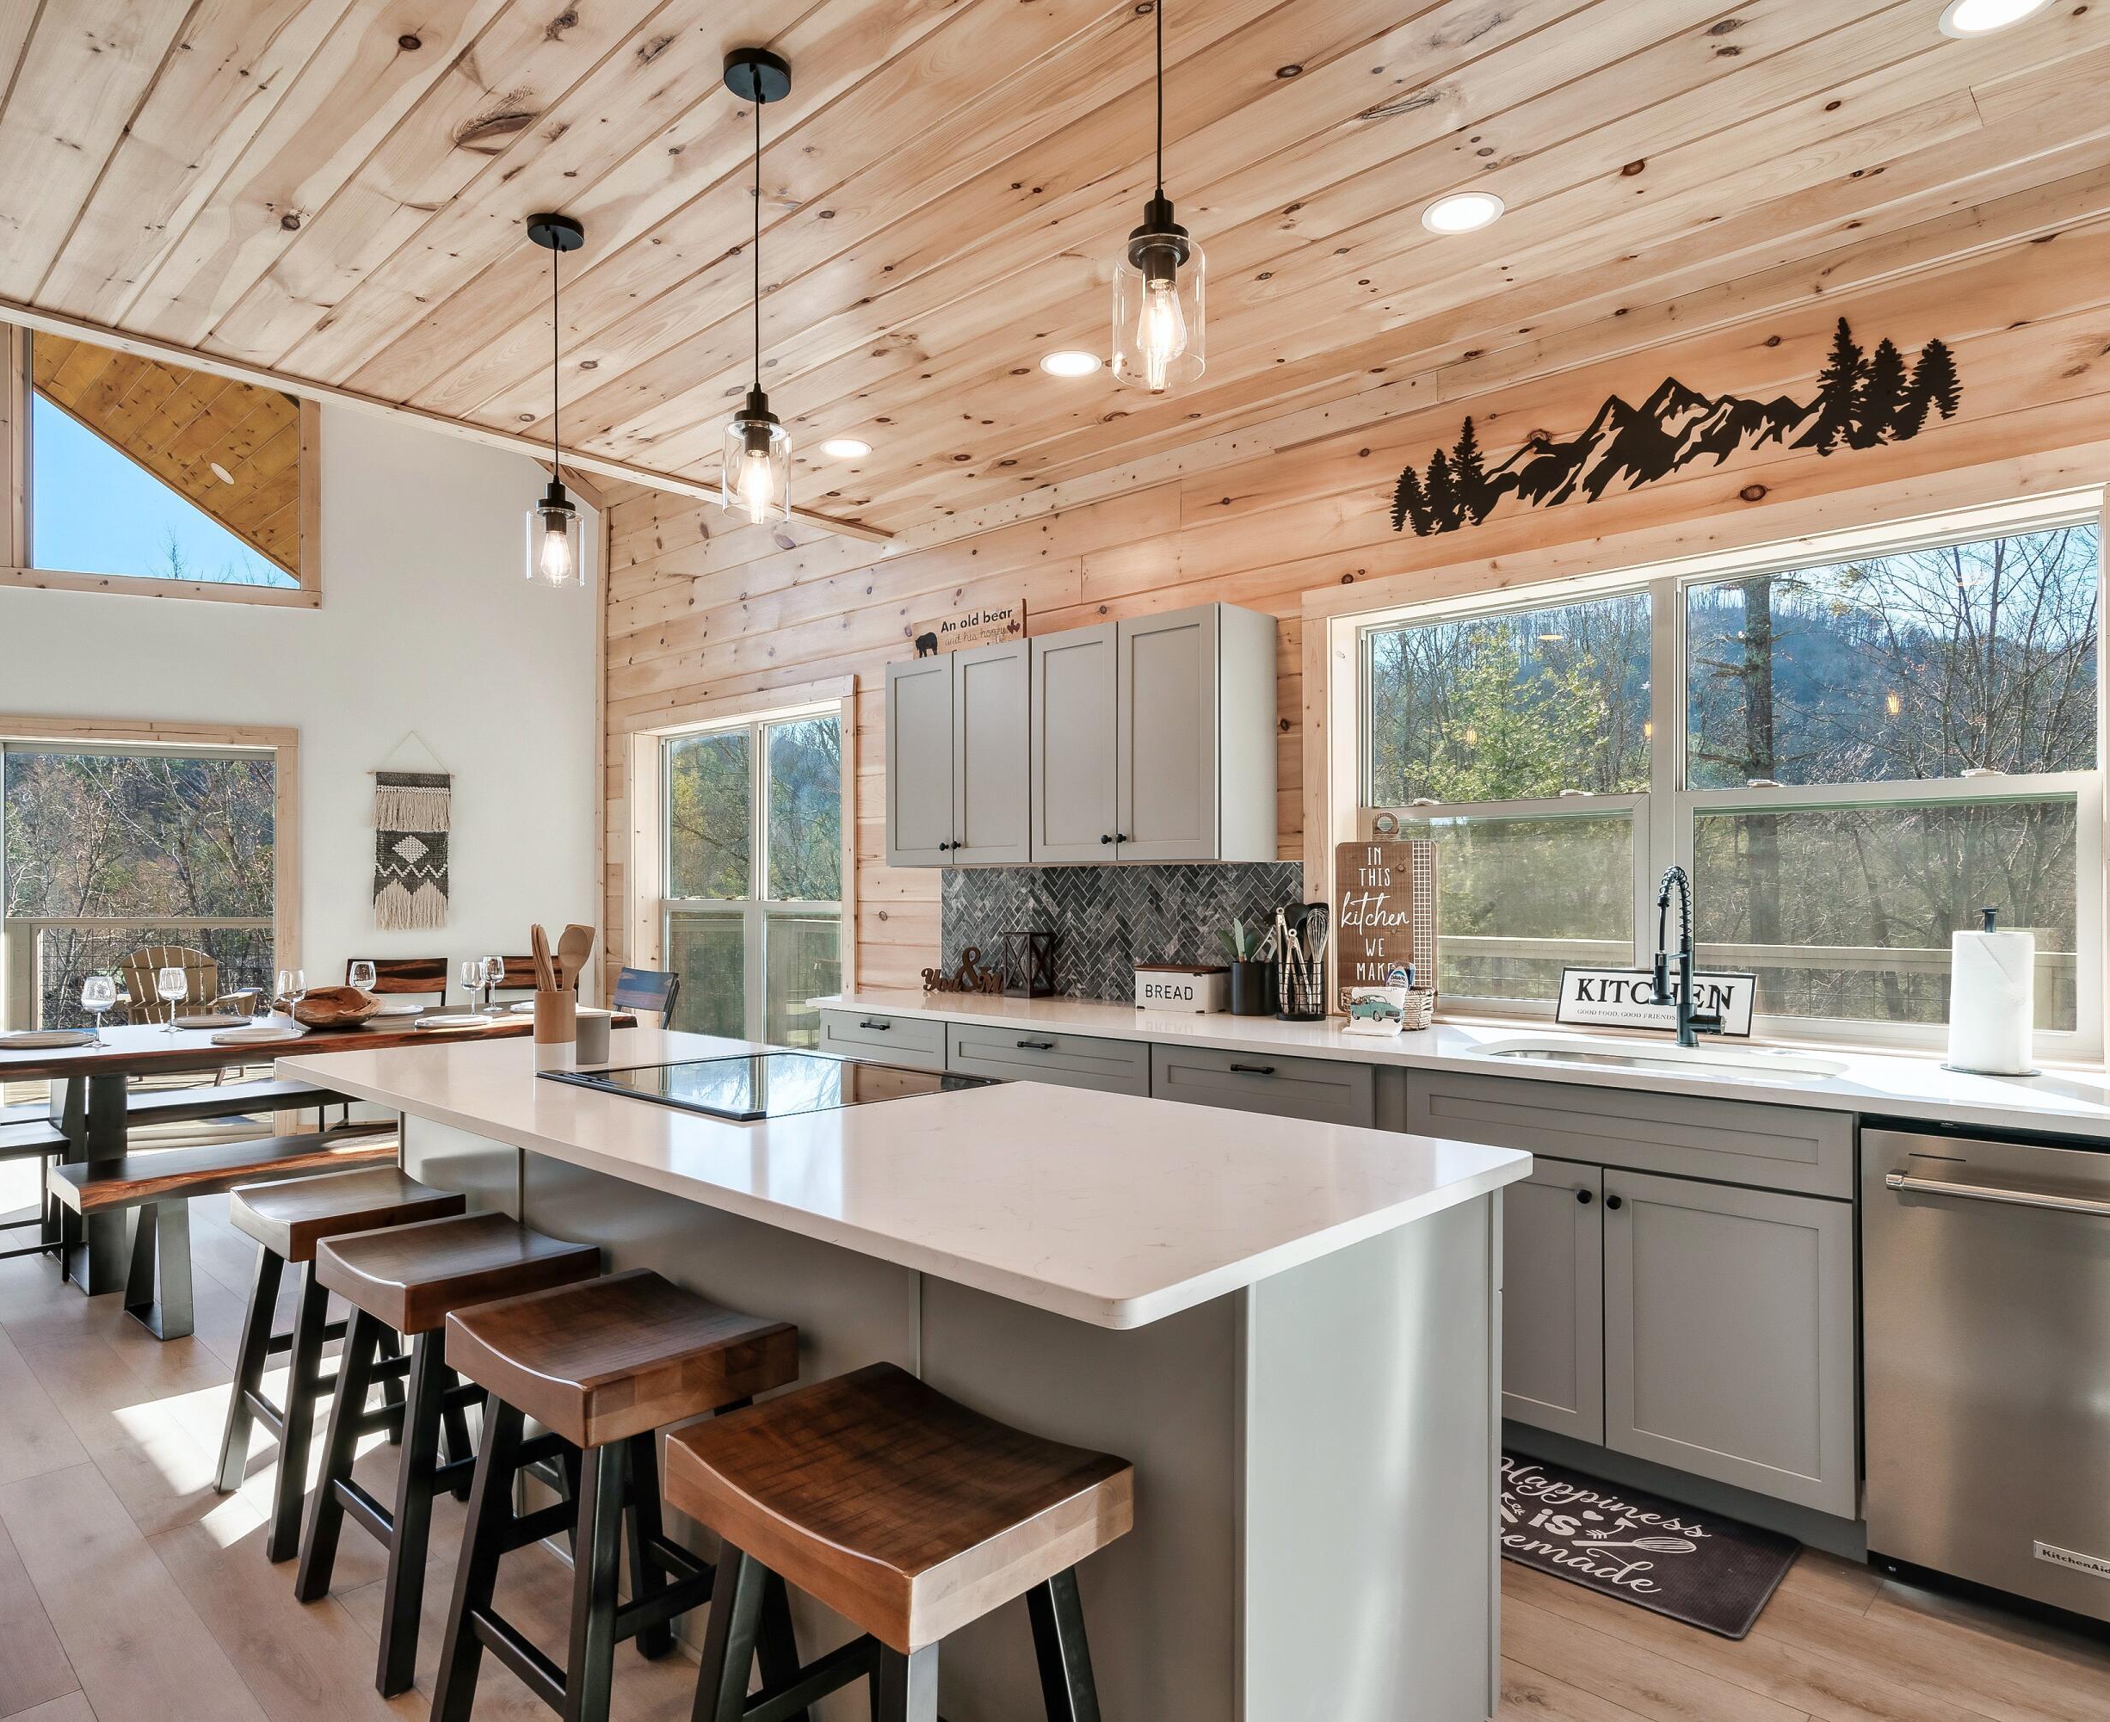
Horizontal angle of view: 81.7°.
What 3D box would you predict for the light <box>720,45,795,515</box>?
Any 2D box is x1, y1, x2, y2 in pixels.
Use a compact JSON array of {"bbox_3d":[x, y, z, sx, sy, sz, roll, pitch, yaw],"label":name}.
[{"bbox_3d":[-0.528,-0.997,2.162,0.121,0.805,0.121,0,-2,0],"label":"light"}]

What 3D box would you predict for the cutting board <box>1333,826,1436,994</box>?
[{"bbox_3d":[0.986,0.172,3.628,0.325,0.610,0.030,-1,-2,42],"label":"cutting board"}]

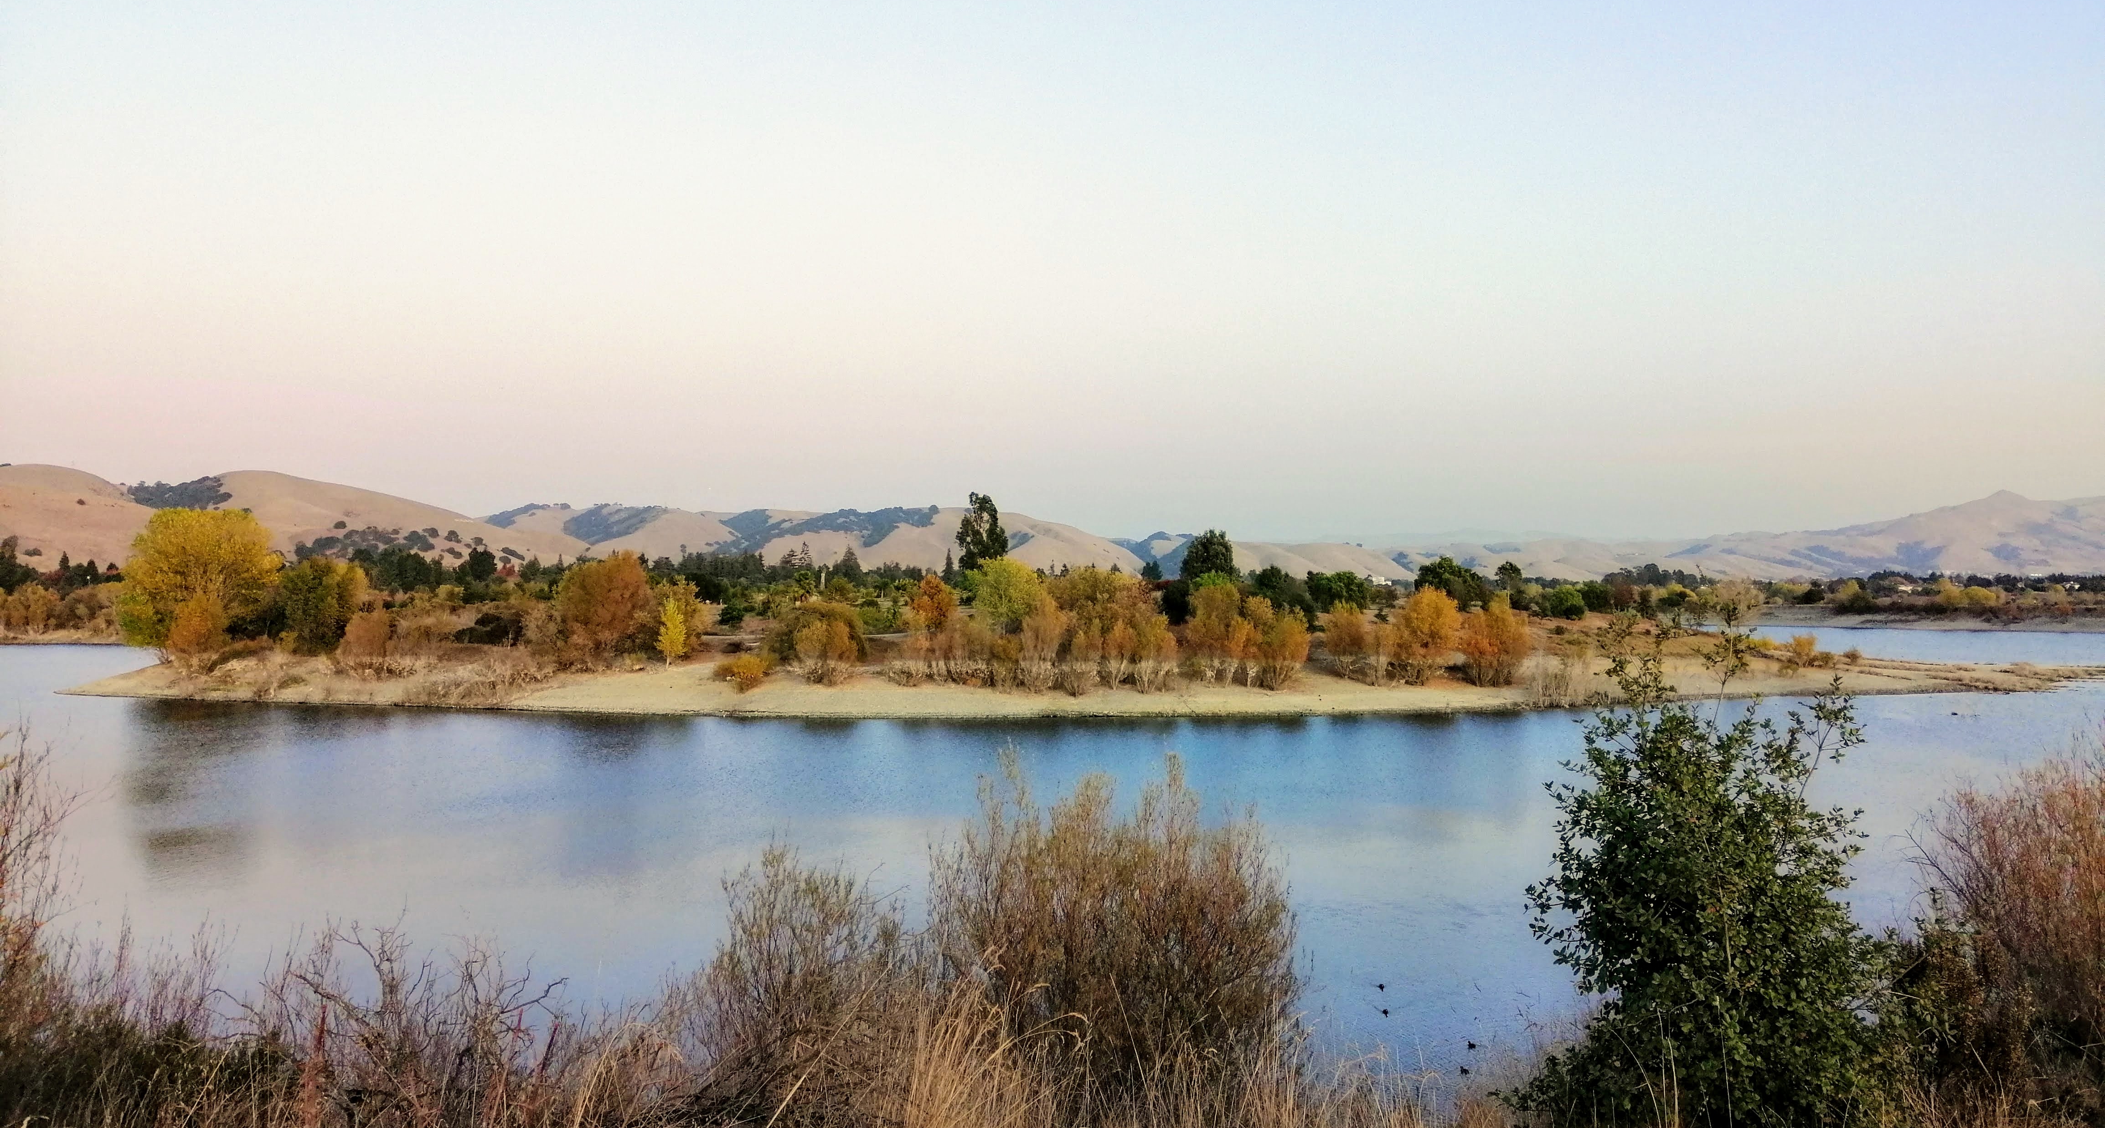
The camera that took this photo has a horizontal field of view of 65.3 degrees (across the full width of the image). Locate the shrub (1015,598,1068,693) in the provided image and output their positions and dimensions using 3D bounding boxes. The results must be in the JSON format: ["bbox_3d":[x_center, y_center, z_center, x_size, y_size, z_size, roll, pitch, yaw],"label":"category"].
[{"bbox_3d":[-0.810,6.150,124.000,3.970,7.200,3.860,0,0,0],"label":"shrub"}]

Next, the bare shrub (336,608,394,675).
[{"bbox_3d":[-55.260,6.210,132.000,4.630,5.420,4.490,0,0,0],"label":"bare shrub"}]

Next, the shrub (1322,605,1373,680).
[{"bbox_3d":[25.890,6.850,144.000,4.520,6.630,4.520,0,-1,0],"label":"shrub"}]

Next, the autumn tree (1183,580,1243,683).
[{"bbox_3d":[13.870,5.830,142.000,5.020,8.960,5.020,0,-1,0],"label":"autumn tree"}]

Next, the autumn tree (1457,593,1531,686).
[{"bbox_3d":[38.920,6.830,145.000,6.400,7.990,6.400,0,-1,0],"label":"autumn tree"}]

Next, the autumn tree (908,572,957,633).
[{"bbox_3d":[-11.470,3.800,158.000,4.750,5.860,4.610,0,0,0],"label":"autumn tree"}]

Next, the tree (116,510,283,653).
[{"bbox_3d":[-84.130,1.780,162.000,15.900,14.770,15.900,0,-1,0],"label":"tree"}]

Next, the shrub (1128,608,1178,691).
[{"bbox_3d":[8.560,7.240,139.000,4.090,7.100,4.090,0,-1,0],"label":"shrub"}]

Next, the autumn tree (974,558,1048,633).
[{"bbox_3d":[-3.760,3.160,150.000,6.760,7.360,6.560,0,0,0],"label":"autumn tree"}]

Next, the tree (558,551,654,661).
[{"bbox_3d":[-40.250,3.850,148.000,8.430,10.230,8.430,0,-1,0],"label":"tree"}]

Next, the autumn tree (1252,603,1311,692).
[{"bbox_3d":[17.670,6.310,126.000,4.420,6.690,4.280,0,0,0],"label":"autumn tree"}]

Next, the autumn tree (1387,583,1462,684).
[{"bbox_3d":[29.490,5.600,130.000,5.730,7.680,5.560,0,0,0],"label":"autumn tree"}]

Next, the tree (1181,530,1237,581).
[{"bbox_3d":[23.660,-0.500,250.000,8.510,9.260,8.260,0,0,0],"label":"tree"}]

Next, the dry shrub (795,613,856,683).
[{"bbox_3d":[-19.420,7.290,140.000,5.220,6.030,5.220,0,-1,0],"label":"dry shrub"}]

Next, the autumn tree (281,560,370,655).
[{"bbox_3d":[-62.190,3.580,140.000,7.570,8.410,7.340,0,0,0],"label":"autumn tree"}]

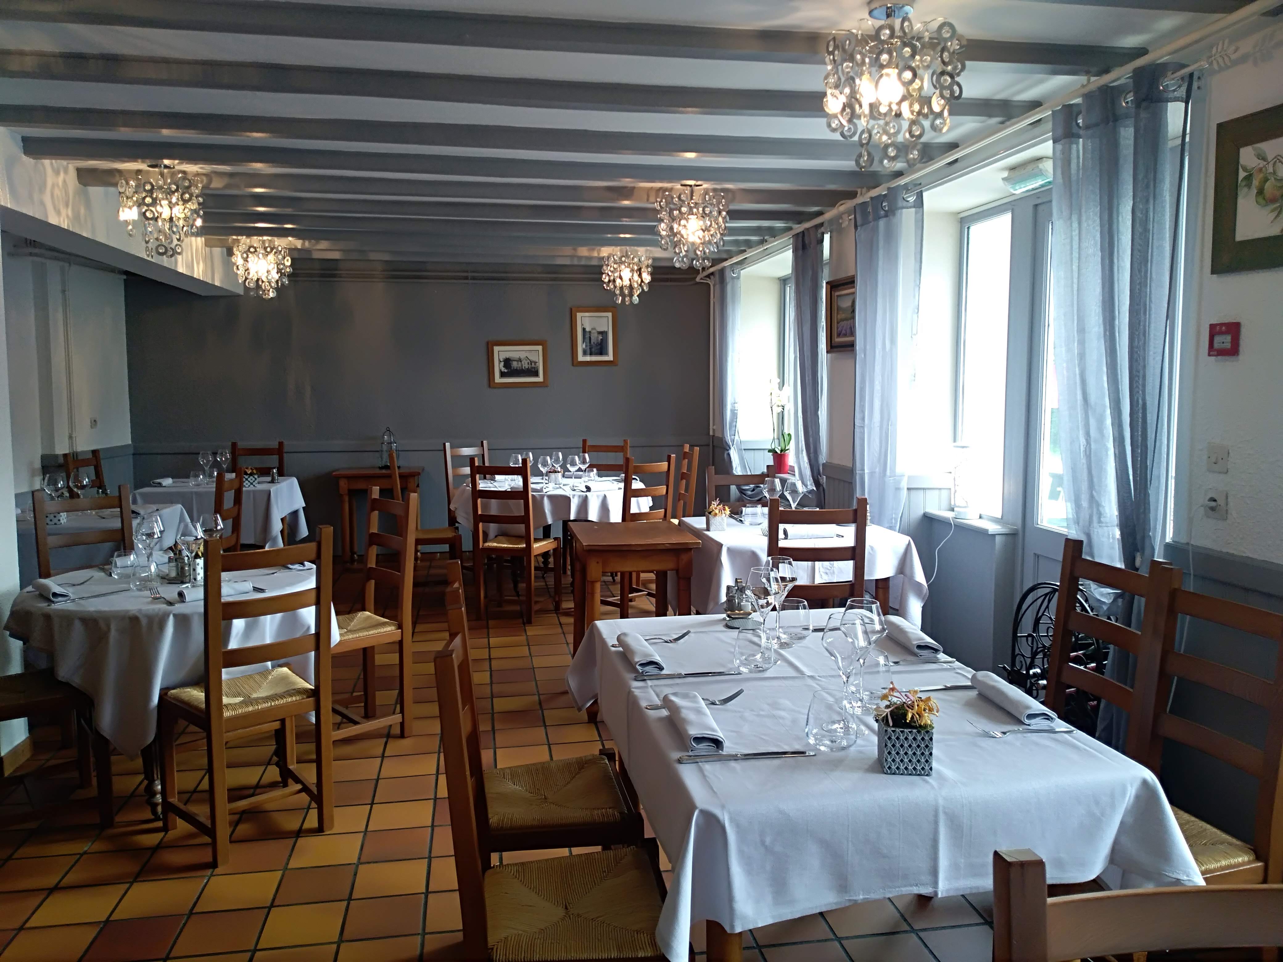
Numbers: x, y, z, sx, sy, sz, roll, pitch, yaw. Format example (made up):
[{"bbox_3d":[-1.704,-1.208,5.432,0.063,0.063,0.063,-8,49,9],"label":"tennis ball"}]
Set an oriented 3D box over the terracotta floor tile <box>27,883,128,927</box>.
[{"bbox_3d":[-1.556,1.181,2.669,0.200,0.012,0.200,-1,6,-10],"label":"terracotta floor tile"}]

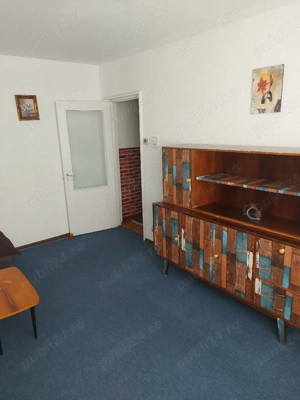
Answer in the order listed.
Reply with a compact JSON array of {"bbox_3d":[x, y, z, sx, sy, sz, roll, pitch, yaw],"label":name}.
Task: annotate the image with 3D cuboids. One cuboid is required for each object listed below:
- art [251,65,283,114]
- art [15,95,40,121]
[{"bbox_3d":[0.967,-0.904,2.293,0.025,0.353,0.265,-14,20,-38],"label":"art"},{"bbox_3d":[-1.587,-1.190,3.585,0.265,0.308,0.030,-14,20,-38],"label":"art"}]

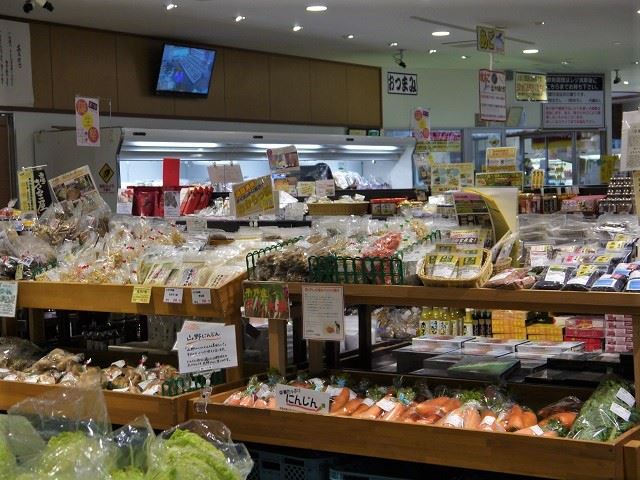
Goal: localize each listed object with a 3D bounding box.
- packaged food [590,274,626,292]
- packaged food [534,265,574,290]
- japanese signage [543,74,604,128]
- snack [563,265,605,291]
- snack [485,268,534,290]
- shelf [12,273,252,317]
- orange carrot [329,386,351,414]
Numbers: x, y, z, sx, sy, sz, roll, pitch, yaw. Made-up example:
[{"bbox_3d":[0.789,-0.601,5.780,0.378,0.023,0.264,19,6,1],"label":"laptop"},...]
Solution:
[{"bbox_3d":[1.092,0.151,4.309,0.115,0.030,0.140,0,23,32],"label":"packaged food"},{"bbox_3d":[0.912,0.142,4.438,0.120,0.032,0.175,0,23,32],"label":"packaged food"},{"bbox_3d":[4.011,-2.187,18.100,1.120,0.860,0.040,-2,3,-20],"label":"japanese signage"},{"bbox_3d":[1.011,0.142,4.387,0.115,0.032,0.175,0,23,32],"label":"snack"},{"bbox_3d":[0.751,0.147,4.506,0.140,0.032,0.155,6,26,41],"label":"snack"},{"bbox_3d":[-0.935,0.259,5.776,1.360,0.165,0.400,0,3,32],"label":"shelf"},{"bbox_3d":[0.078,0.640,4.570,0.038,0.038,0.150,0,36,31],"label":"orange carrot"}]

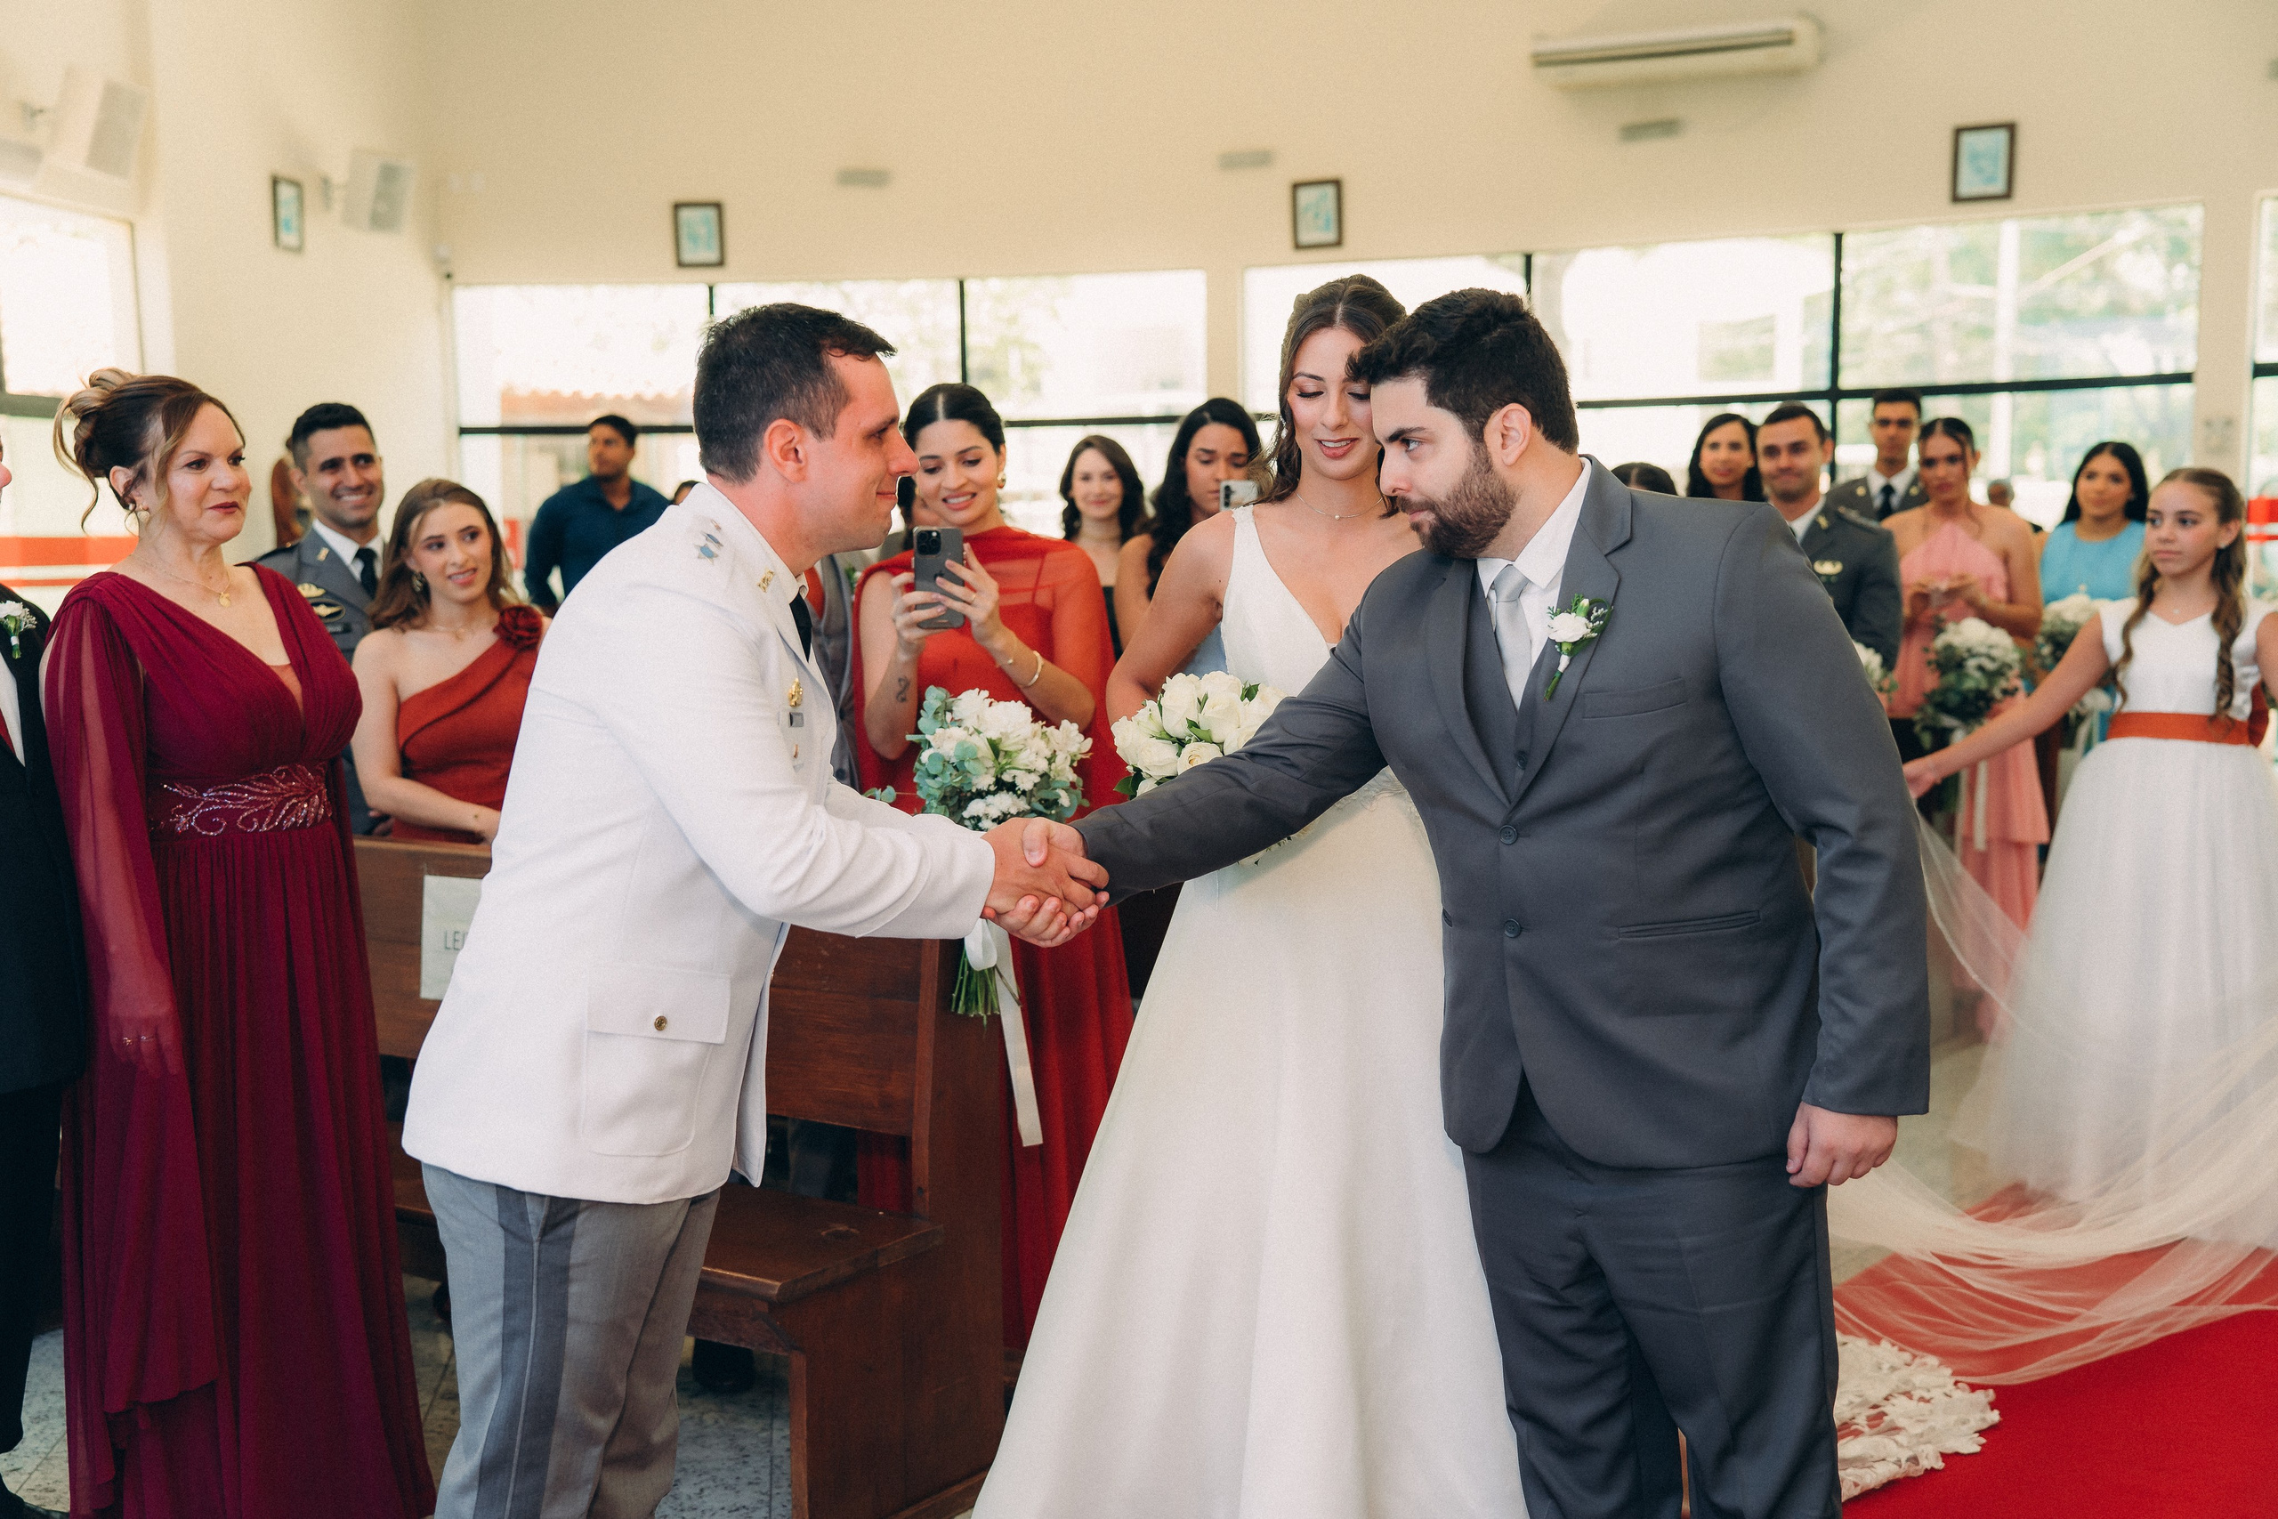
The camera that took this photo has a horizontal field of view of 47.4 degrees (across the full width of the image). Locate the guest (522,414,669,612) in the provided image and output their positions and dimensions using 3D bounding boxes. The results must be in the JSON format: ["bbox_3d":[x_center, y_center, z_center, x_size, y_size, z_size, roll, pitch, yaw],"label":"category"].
[{"bbox_3d":[-1.878,-0.292,9.388,0.580,1.800,0.330,-1,5,-3],"label":"guest"}]

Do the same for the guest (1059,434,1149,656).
[{"bbox_3d":[-0.080,0.003,6.678,0.430,1.666,0.290,0,5,7],"label":"guest"}]

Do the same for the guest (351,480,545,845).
[{"bbox_3d":[-1.239,0.266,4.836,0.420,1.567,0.310,-2,6,-9],"label":"guest"}]

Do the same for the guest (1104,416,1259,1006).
[{"bbox_3d":[0.131,0.178,4.842,0.440,1.678,0.360,0,6,9],"label":"guest"}]

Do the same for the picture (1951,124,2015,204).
[{"bbox_3d":[3.174,-2.239,9.750,0.215,0.278,0.025,2,7,28],"label":"picture"}]

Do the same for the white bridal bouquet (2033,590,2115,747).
[{"bbox_3d":[2.755,-0.253,7.600,0.260,0.470,0.270,3,7,37],"label":"white bridal bouquet"}]

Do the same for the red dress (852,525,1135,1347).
[{"bbox_3d":[-0.229,0.326,4.409,0.480,1.435,0.380,0,6,12],"label":"red dress"}]

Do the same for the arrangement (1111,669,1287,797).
[{"bbox_3d":[0.072,-0.005,2.880,0.210,0.210,0.210,-1,6,6],"label":"arrangement"}]

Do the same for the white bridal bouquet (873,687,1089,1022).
[{"bbox_3d":[-0.231,0.134,3.800,0.300,0.470,0.260,-3,6,-12],"label":"white bridal bouquet"}]

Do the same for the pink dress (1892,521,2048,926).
[{"bbox_3d":[2.175,0.050,6.824,0.430,1.344,0.350,1,7,23],"label":"pink dress"}]

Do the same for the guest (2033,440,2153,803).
[{"bbox_3d":[2.698,-0.084,7.288,0.430,1.605,0.300,2,7,30],"label":"guest"}]

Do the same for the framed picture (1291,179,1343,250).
[{"bbox_3d":[0.786,-2.395,11.400,0.225,0.300,0.030,1,6,17],"label":"framed picture"}]

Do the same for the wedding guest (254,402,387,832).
[{"bbox_3d":[-1.566,0.138,5.280,0.520,1.705,0.320,-4,6,-27],"label":"wedding guest"}]

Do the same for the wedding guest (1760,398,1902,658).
[{"bbox_3d":[1.705,-0.043,6.630,0.510,1.714,0.320,2,6,25],"label":"wedding guest"}]

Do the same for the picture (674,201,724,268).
[{"bbox_3d":[-1.936,-2.305,11.400,0.215,0.278,0.025,0,6,10],"label":"picture"}]

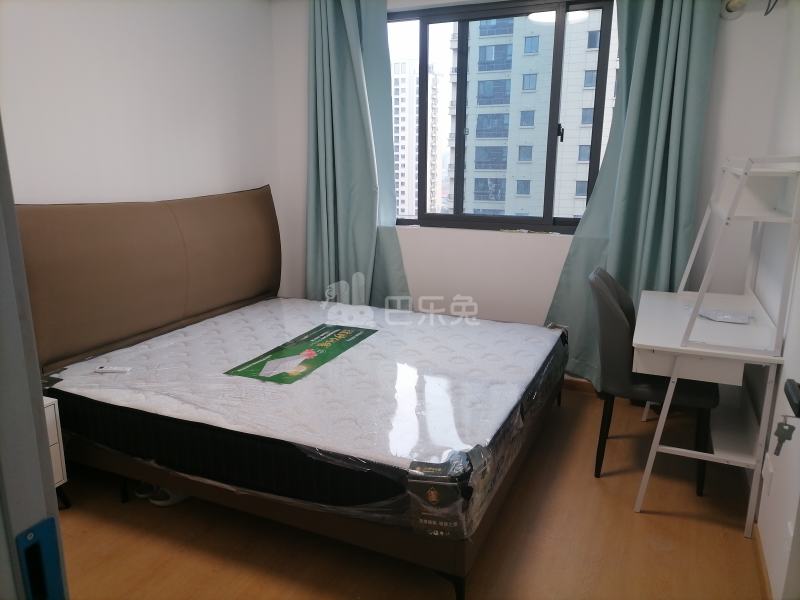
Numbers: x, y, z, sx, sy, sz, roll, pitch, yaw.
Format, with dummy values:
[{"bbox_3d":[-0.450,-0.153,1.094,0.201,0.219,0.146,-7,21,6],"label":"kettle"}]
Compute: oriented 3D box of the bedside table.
[{"bbox_3d":[-1.640,0.658,2.346,0.395,0.470,0.427,6,15,23],"label":"bedside table"}]

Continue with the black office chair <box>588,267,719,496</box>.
[{"bbox_3d":[1.143,0.341,2.766,0.600,0.900,0.480,6,15,23],"label":"black office chair"}]

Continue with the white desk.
[{"bbox_3d":[1.323,0.438,2.745,0.496,0.723,1.018,6,15,23],"label":"white desk"}]

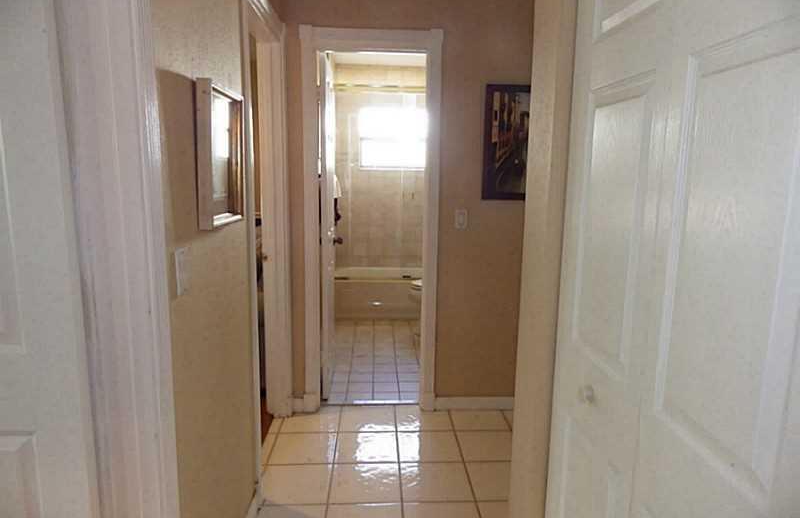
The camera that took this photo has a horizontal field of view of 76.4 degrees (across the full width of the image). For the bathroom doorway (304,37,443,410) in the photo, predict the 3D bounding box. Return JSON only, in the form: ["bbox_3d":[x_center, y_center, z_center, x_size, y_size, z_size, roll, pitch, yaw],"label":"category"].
[{"bbox_3d":[-0.164,-0.172,2.906,0.757,2.147,0.137,0,8,-3],"label":"bathroom doorway"}]

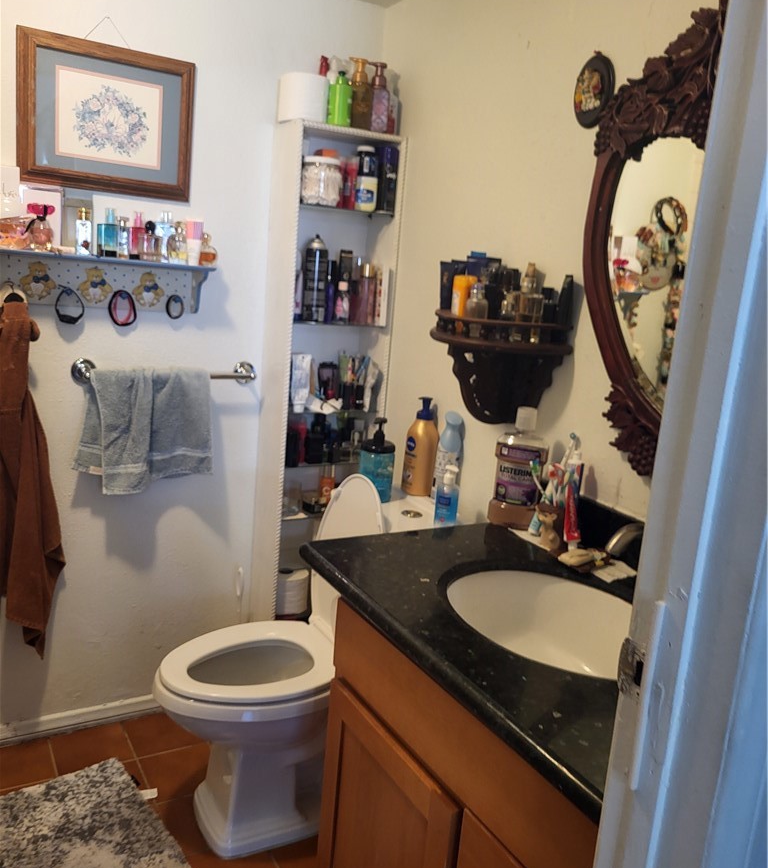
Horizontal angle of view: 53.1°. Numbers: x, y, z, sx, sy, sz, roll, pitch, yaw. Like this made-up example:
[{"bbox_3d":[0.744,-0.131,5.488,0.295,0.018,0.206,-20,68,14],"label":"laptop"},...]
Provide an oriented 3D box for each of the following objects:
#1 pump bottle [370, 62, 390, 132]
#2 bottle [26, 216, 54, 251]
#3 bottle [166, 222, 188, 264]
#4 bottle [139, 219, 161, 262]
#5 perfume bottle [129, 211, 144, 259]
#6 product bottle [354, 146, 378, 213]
[{"bbox_3d":[-0.016,-0.904,2.070,0.062,0.179,0.051,0,13,-19],"label":"pump bottle"},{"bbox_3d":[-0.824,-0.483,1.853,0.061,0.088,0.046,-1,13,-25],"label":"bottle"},{"bbox_3d":[-0.540,-0.499,2.022,0.053,0.105,0.036,-1,13,-25],"label":"bottle"},{"bbox_3d":[-0.589,-0.485,1.936,0.048,0.103,0.038,-3,15,-31],"label":"bottle"},{"bbox_3d":[-0.613,-0.498,1.937,0.048,0.116,0.030,-2,13,-28],"label":"perfume bottle"},{"bbox_3d":[-0.050,-0.727,2.190,0.064,0.178,0.064,5,12,-1],"label":"product bottle"}]

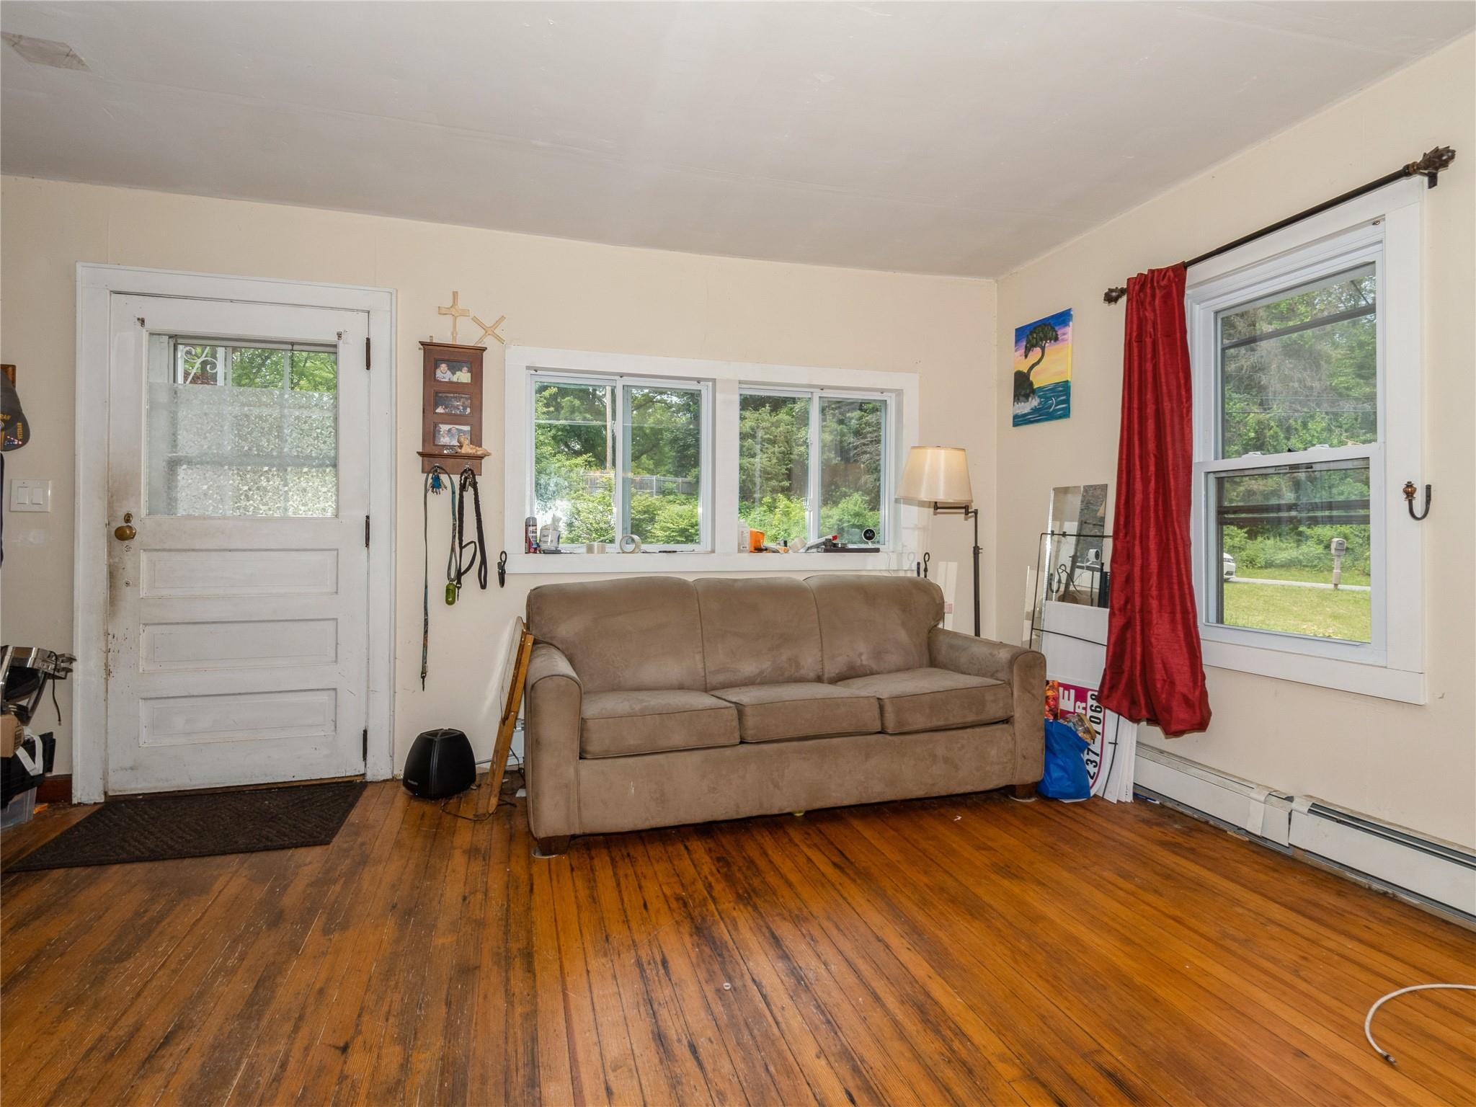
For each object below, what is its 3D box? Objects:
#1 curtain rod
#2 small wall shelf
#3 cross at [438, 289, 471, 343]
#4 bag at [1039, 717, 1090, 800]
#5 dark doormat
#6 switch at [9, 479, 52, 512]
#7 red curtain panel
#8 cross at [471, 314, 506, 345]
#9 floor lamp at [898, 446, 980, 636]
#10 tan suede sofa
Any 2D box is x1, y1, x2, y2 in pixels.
[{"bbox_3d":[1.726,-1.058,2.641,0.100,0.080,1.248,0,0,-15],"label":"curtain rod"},{"bbox_3d":[-1.244,-0.630,3.345,0.285,0.556,0.090,0,0,-15],"label":"small wall shelf"},{"bbox_3d":[-1.251,-1.035,3.389,0.133,0.245,0.012,0,0,-15],"label":"cross"},{"bbox_3d":[1.285,0.819,3.174,0.210,0.325,0.230,0,0,-15],"label":"bag"},{"bbox_3d":[-1.925,0.974,2.801,0.925,0.010,0.715,0,0,-15],"label":"dark doormat"},{"bbox_3d":[-2.749,-0.222,2.981,0.127,0.124,0.010,0,0,-15],"label":"switch"},{"bbox_3d":[1.604,-0.204,2.990,0.130,1.774,0.520,0,0,-15],"label":"red curtain panel"},{"bbox_3d":[-1.112,-0.991,3.427,0.142,0.130,0.012,0,0,-15],"label":"cross"},{"bbox_3d":[0.996,0.226,3.692,0.550,1.502,0.420,0,0,-15],"label":"floor lamp"},{"bbox_3d":[0.143,0.541,3.208,2.009,0.877,0.907,0,0,-18],"label":"tan suede sofa"}]

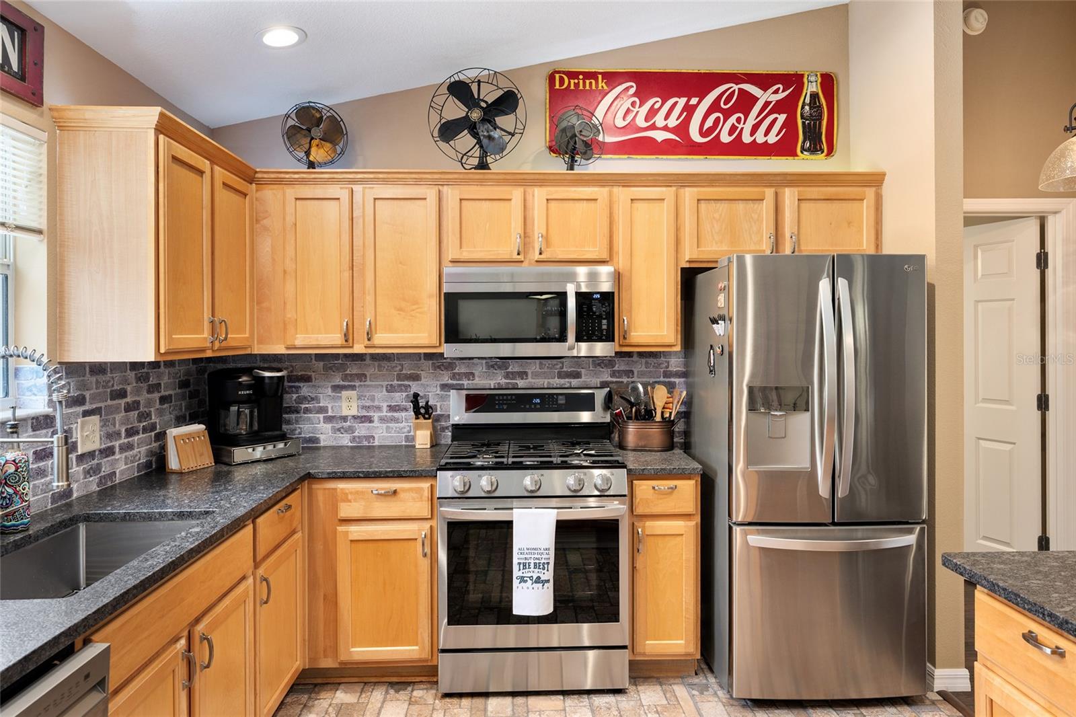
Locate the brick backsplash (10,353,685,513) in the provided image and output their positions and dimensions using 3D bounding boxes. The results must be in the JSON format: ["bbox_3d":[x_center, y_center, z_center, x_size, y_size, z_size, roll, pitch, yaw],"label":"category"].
[{"bbox_3d":[-0.403,0.205,2.840,2.325,0.465,1.435,0,1,-2],"label":"brick backsplash"}]

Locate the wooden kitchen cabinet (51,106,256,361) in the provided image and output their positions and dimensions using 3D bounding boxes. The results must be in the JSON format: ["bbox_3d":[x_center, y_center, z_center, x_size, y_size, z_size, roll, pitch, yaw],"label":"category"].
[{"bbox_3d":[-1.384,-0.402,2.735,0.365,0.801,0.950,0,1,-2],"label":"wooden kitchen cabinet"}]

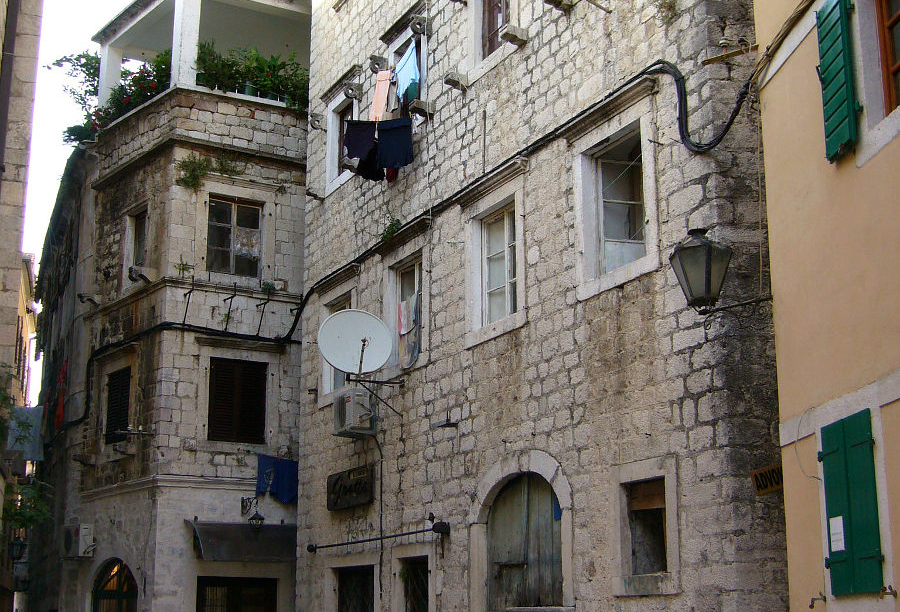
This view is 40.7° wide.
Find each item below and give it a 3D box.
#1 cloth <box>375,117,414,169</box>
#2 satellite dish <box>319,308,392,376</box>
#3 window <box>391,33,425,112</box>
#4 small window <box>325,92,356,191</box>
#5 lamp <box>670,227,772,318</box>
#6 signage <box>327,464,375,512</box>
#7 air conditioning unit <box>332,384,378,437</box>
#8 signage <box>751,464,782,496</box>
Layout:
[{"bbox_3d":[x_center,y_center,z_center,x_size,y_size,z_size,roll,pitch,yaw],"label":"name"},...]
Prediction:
[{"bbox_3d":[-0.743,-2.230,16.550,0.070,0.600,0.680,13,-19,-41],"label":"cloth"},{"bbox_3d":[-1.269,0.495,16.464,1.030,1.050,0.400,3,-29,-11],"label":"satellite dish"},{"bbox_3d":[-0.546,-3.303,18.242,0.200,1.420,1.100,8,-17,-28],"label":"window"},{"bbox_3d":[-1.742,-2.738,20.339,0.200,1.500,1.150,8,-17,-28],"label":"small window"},{"bbox_3d":[2.128,-0.255,9.511,0.770,0.680,0.480,-3,-14,12],"label":"lamp"},{"bbox_3d":[-1.441,2.648,17.437,0.143,0.521,1.431,7,-16,-27],"label":"signage"},{"bbox_3d":[-1.398,1.573,17.773,0.290,0.560,0.700,8,-17,-28],"label":"air conditioning unit"},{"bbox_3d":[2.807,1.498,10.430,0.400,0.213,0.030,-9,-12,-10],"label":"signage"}]

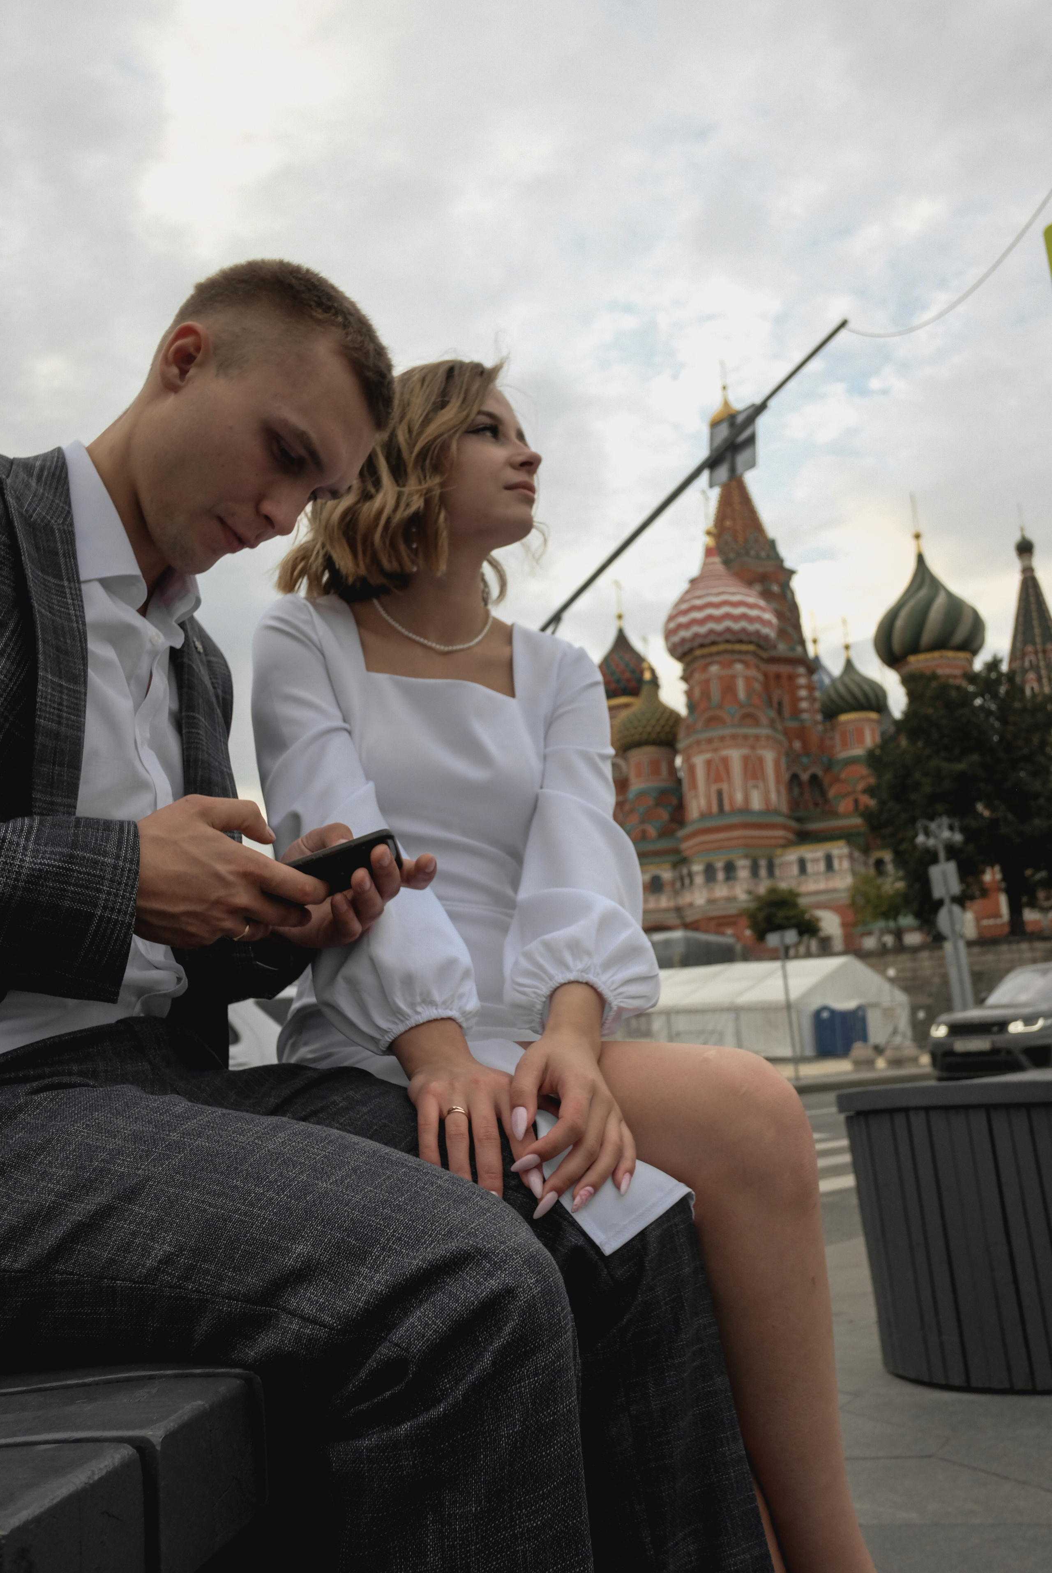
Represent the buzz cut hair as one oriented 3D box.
[{"bbox_3d":[-0.196,-0.344,0.950,0.155,0.190,0.160,-43,-17,2],"label":"buzz cut hair"}]

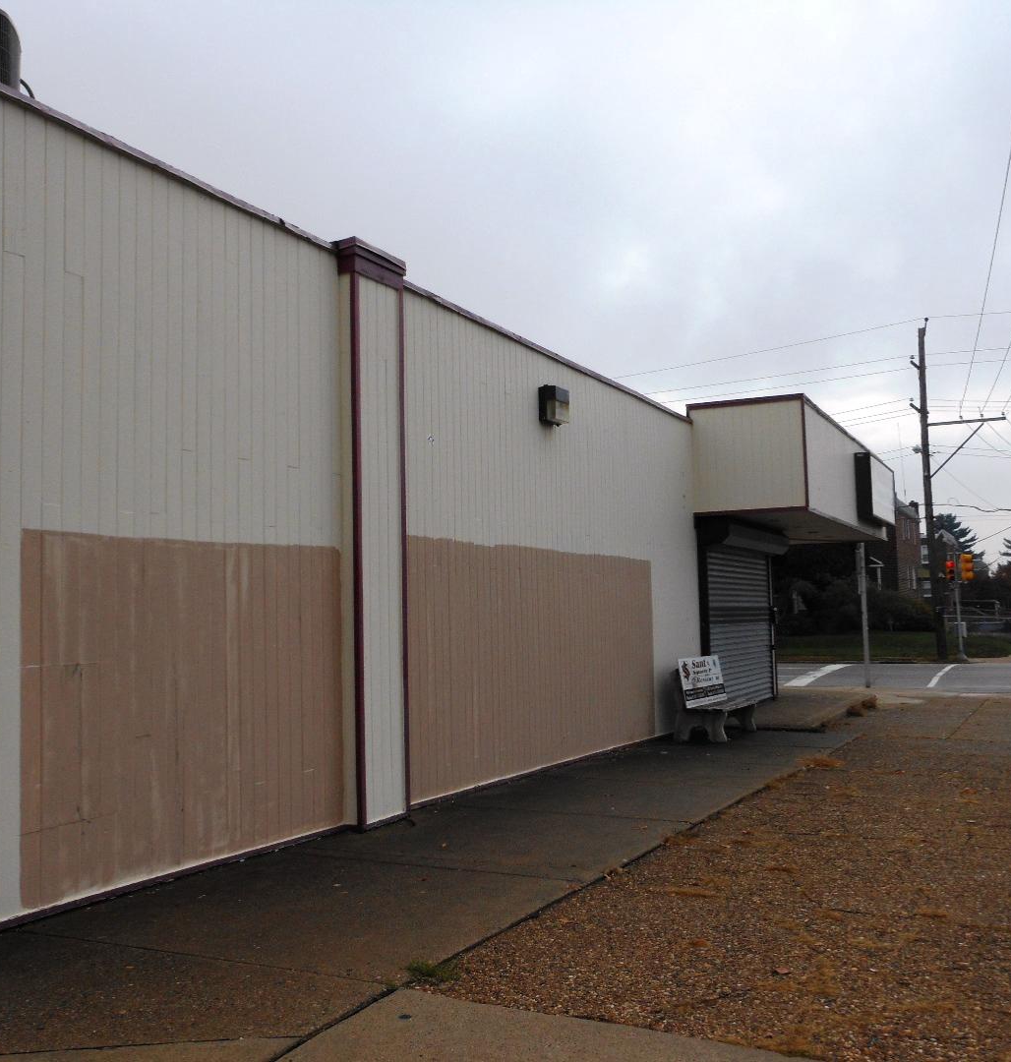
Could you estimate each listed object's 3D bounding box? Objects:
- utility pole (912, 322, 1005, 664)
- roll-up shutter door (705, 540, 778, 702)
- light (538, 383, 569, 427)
[{"bbox_3d":[17.496,-1.688,43.442,3.300,13.154,0.500,-4,-5,26],"label":"utility pole"},{"bbox_3d":[4.118,1.694,19.853,0.120,2.634,3.950,-4,-5,26],"label":"roll-up shutter door"},{"bbox_3d":[0.532,-1.364,12.599,0.210,0.420,0.370,-4,-5,26],"label":"light"}]

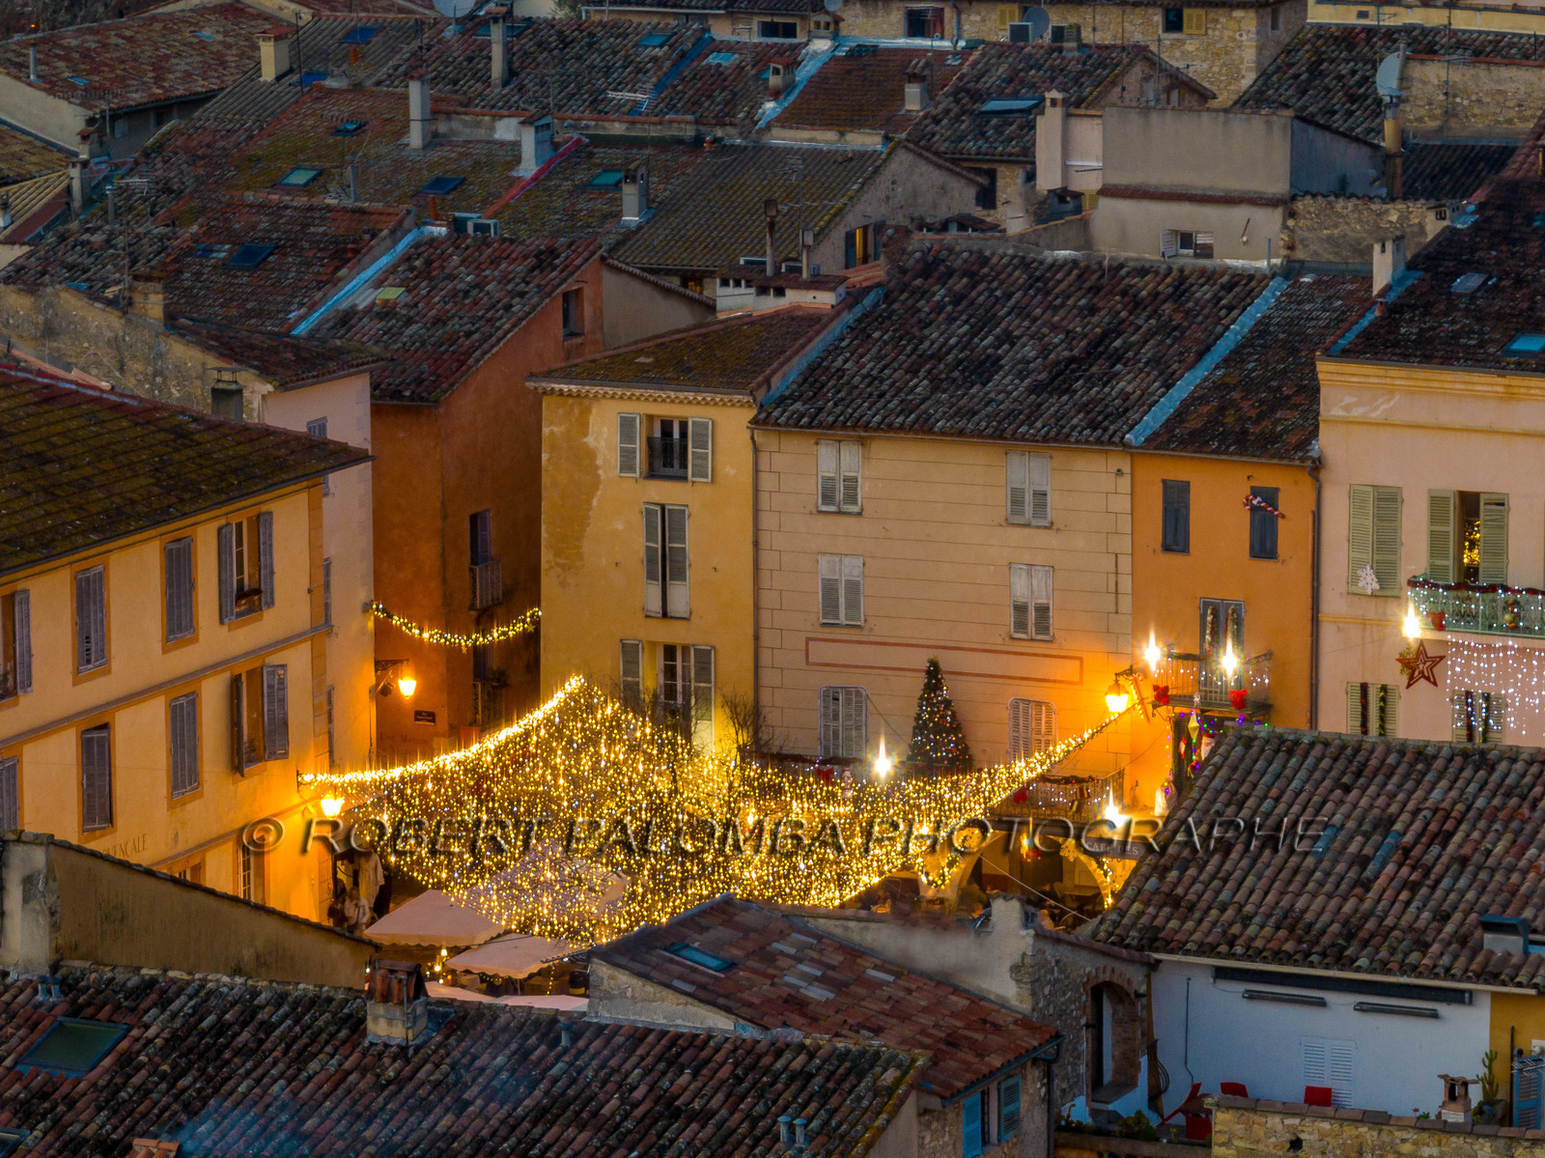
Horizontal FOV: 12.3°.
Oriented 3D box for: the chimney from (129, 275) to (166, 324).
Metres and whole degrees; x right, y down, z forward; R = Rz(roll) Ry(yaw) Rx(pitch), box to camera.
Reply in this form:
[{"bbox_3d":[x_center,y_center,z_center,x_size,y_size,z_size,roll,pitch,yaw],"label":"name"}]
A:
[{"bbox_3d":[-13.035,-5.856,150.000,0.683,0.946,0.360,4,11,23],"label":"chimney"}]

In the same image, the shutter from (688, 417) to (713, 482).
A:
[{"bbox_3d":[-1.532,-2.756,153.715,0.559,1.384,0.050,3,11,19],"label":"shutter"}]

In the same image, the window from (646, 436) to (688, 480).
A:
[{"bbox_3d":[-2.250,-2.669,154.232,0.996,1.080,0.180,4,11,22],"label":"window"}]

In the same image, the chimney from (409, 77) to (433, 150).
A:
[{"bbox_3d":[-9.592,-12.756,196.000,0.384,1.985,0.620,4,11,23],"label":"chimney"}]

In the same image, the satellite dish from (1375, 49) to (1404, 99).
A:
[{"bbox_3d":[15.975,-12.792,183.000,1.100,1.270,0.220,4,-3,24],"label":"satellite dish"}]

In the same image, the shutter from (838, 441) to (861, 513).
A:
[{"bbox_3d":[1.584,-2.062,146.397,0.482,1.500,0.050,4,12,20],"label":"shutter"}]

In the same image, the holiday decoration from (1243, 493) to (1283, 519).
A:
[{"bbox_3d":[10.180,-1.526,148.846,0.896,0.546,0.080,5,12,25],"label":"holiday decoration"}]

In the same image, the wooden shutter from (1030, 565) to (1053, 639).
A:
[{"bbox_3d":[5.520,0.481,146.816,0.464,1.542,0.050,4,11,23],"label":"wooden shutter"}]

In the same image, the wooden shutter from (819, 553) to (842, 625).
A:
[{"bbox_3d":[1.183,0.228,146.994,0.485,1.486,0.050,4,12,20],"label":"wooden shutter"}]

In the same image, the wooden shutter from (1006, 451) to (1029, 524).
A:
[{"bbox_3d":[4.957,-1.828,145.195,0.487,1.506,0.050,4,12,20],"label":"wooden shutter"}]

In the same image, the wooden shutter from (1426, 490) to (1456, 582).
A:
[{"bbox_3d":[13.220,-0.579,142.042,0.565,2.391,0.050,5,12,24],"label":"wooden shutter"}]

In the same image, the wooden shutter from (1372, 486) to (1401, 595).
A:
[{"bbox_3d":[12.251,-0.769,143.248,0.578,2.149,0.050,5,12,27],"label":"wooden shutter"}]

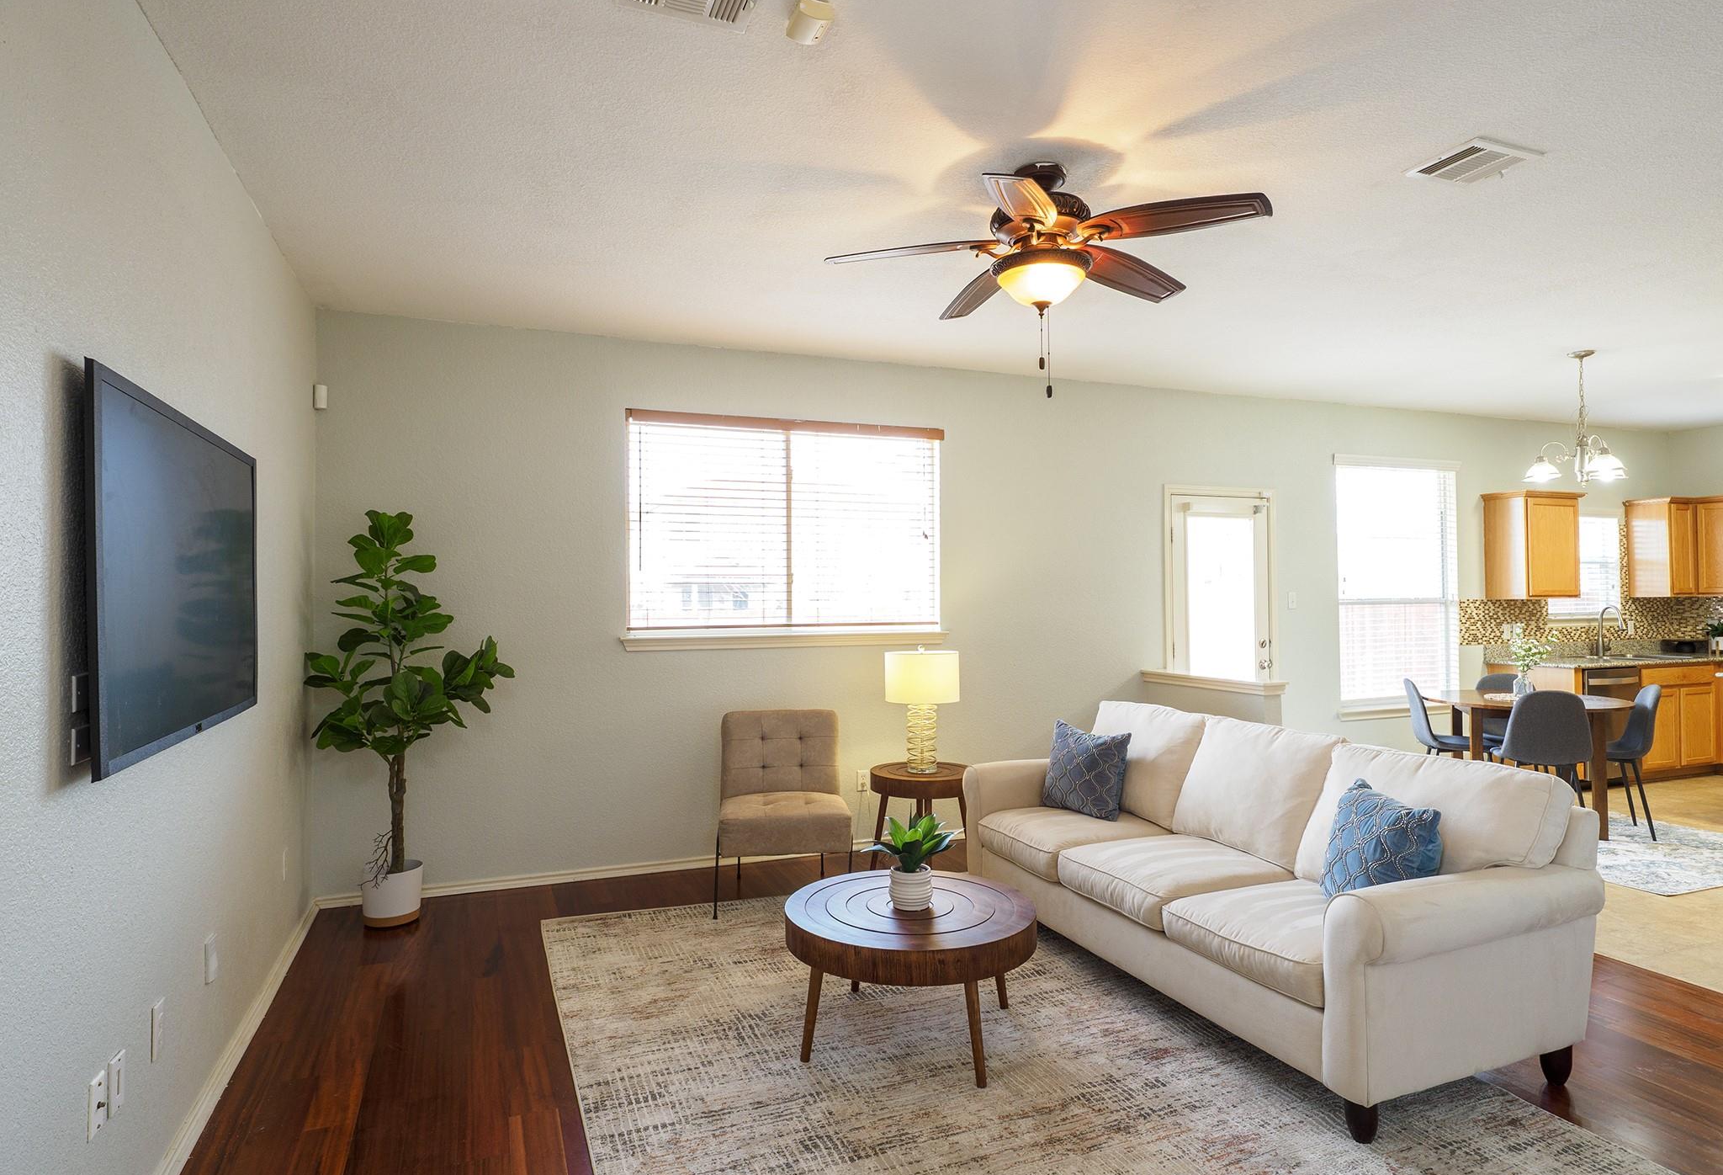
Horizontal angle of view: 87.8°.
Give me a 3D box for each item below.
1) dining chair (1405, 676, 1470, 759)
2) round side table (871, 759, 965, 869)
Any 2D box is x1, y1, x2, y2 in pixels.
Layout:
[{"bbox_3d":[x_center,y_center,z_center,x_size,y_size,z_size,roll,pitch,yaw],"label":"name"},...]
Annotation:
[{"bbox_3d":[3.748,1.024,5.679,0.510,0.860,0.440,-1,-1,24],"label":"dining chair"},{"bbox_3d":[0.298,1.179,4.427,0.507,0.545,0.507,0,-1,0],"label":"round side table"}]

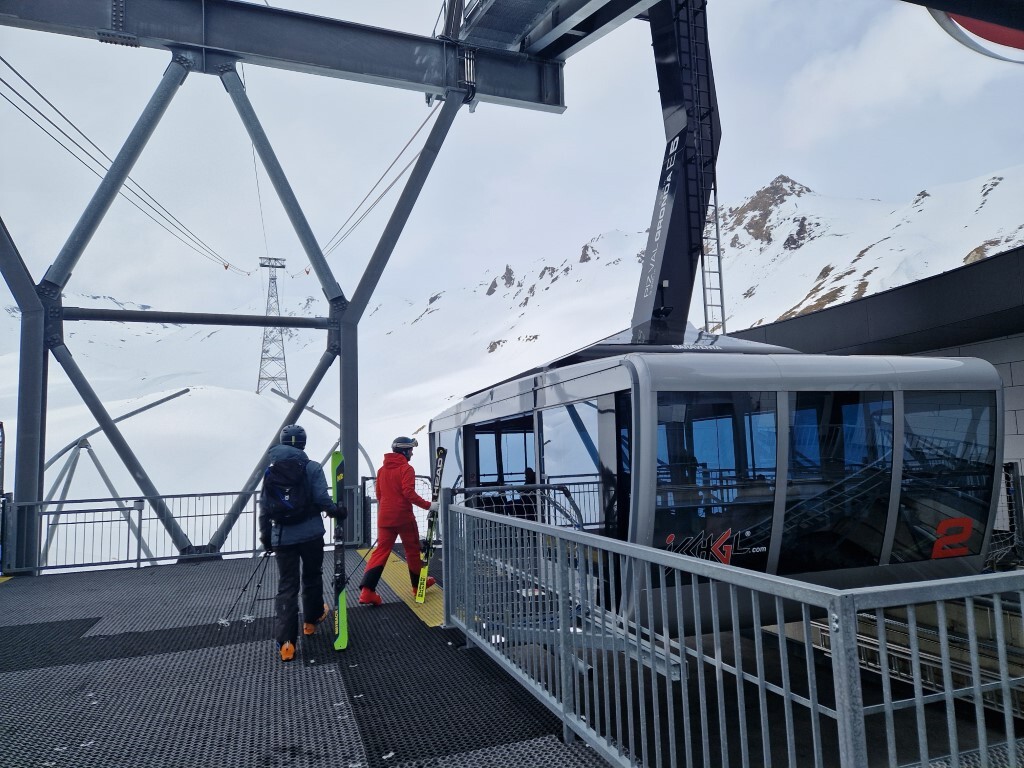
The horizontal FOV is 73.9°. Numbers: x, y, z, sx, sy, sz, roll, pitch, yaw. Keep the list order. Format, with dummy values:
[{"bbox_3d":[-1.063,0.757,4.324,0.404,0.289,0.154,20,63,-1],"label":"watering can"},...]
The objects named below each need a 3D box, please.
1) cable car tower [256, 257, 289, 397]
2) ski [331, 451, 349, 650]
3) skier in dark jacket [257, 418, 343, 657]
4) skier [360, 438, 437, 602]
[{"bbox_3d":[-122.942,-29.064,350.000,15.300,70.500,14.000,0,-6,-19],"label":"cable car tower"},{"bbox_3d":[-1.425,1.387,5.636,0.110,1.640,0.120,-1,-6,-8],"label":"ski"},{"bbox_3d":[-1.797,1.311,5.835,0.660,1.850,0.720,-2,-6,-3],"label":"skier in dark jacket"},{"bbox_3d":[-1.323,1.517,7.778,0.830,1.820,0.570,1,-7,-28],"label":"skier"}]

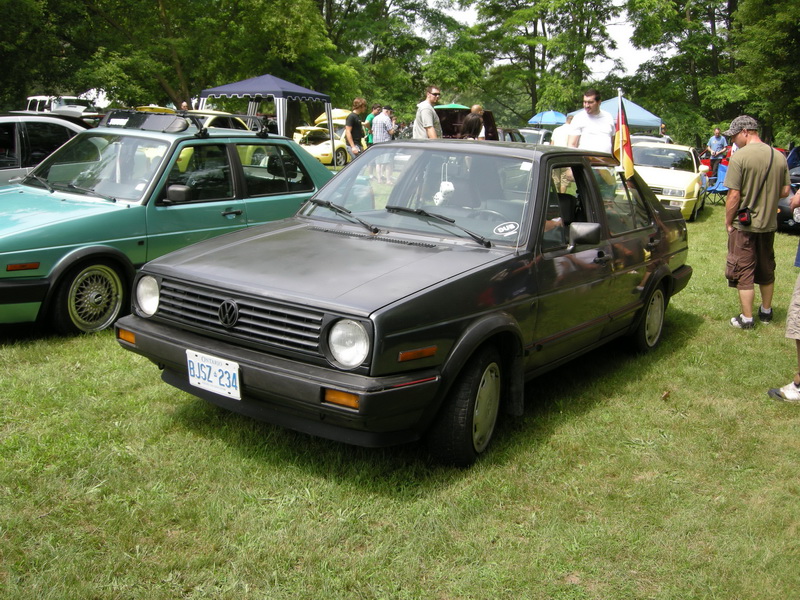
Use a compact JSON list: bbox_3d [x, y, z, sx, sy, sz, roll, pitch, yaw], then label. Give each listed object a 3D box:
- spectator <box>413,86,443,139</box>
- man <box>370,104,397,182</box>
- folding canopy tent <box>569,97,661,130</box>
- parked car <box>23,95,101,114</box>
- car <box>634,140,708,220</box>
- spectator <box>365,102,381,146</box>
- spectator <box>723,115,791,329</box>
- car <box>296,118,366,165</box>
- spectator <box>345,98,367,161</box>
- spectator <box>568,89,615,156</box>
[{"bbox_3d":[0.362,-2.103,11.880,0.400,1.850,0.550,4,11,6],"label":"spectator"},{"bbox_3d":[-0.370,-3.603,19.271,0.520,1.750,0.420,12,15,41],"label":"man"},{"bbox_3d":[7.331,-5.761,28.742,3.050,2.660,3.050,5,13,13],"label":"folding canopy tent"},{"bbox_3d":[-11.691,-6.039,28.650,1.820,1.760,4.500,-7,15,-36],"label":"parked car"},{"bbox_3d":[4.700,-2.200,15.200,1.680,1.310,4.050,7,13,22],"label":"car"},{"bbox_3d":[-0.622,-3.747,20.067,0.380,1.780,0.520,9,14,29],"label":"spectator"},{"bbox_3d":[2.815,-0.642,6.611,0.530,1.700,0.380,-2,13,-18],"label":"spectator"},{"bbox_3d":[-2.012,-4.816,25.333,1.780,1.360,4.300,7,12,24],"label":"car"},{"bbox_3d":[-0.792,-2.667,14.982,0.420,1.810,0.550,7,13,21],"label":"spectator"},{"bbox_3d":[1.700,-0.992,7.700,0.580,1.820,0.360,7,13,20],"label":"spectator"}]

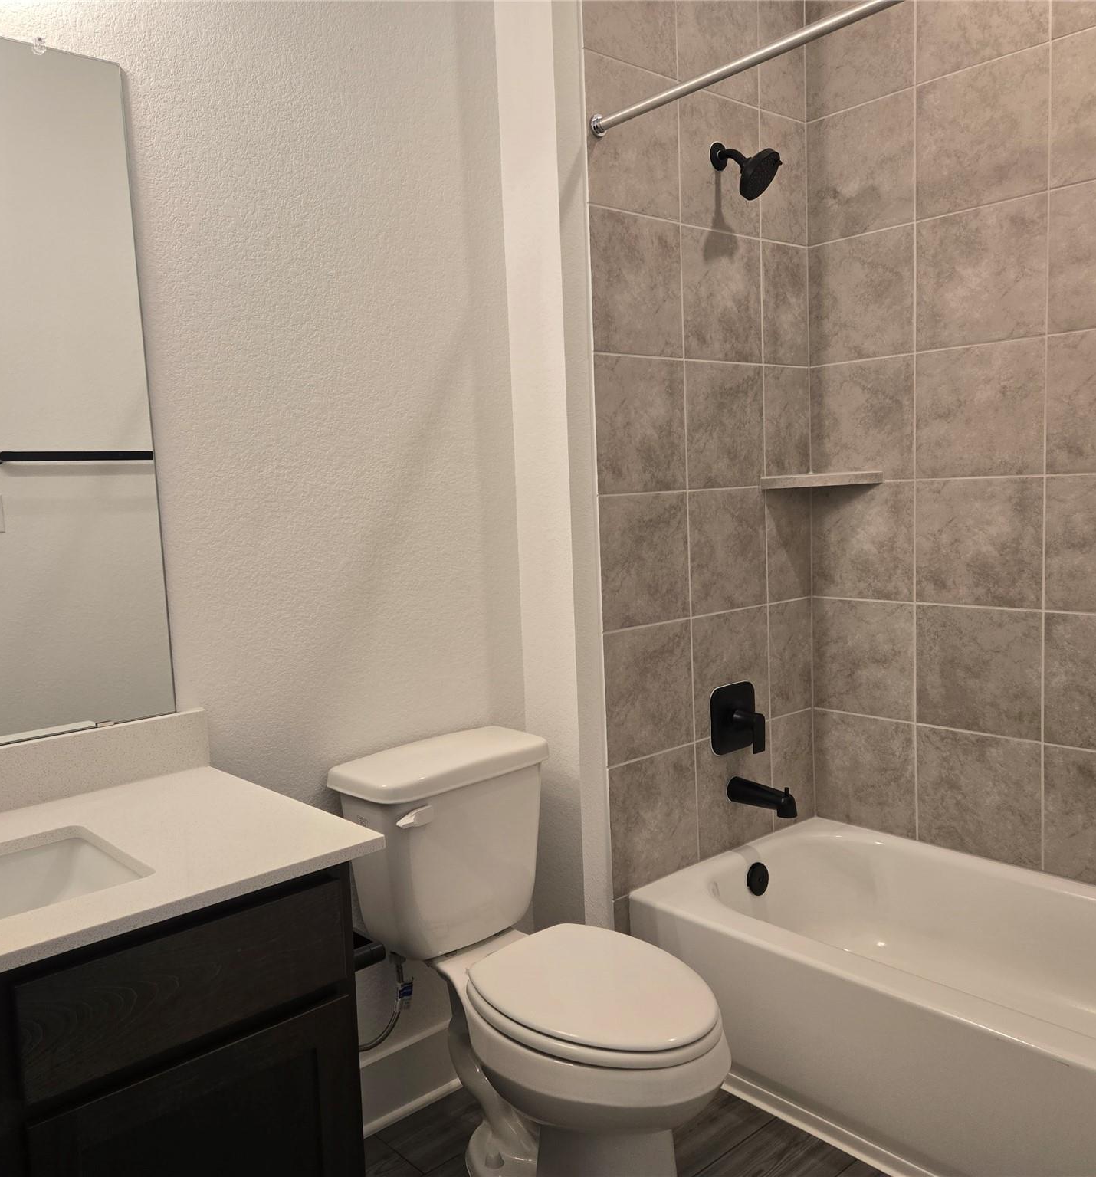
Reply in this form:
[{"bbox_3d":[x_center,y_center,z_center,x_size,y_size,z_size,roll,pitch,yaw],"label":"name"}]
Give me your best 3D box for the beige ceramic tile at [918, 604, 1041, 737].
[{"bbox_3d":[1.034,0.198,2.506,0.010,0.305,0.312,-8,8,-41],"label":"beige ceramic tile"}]

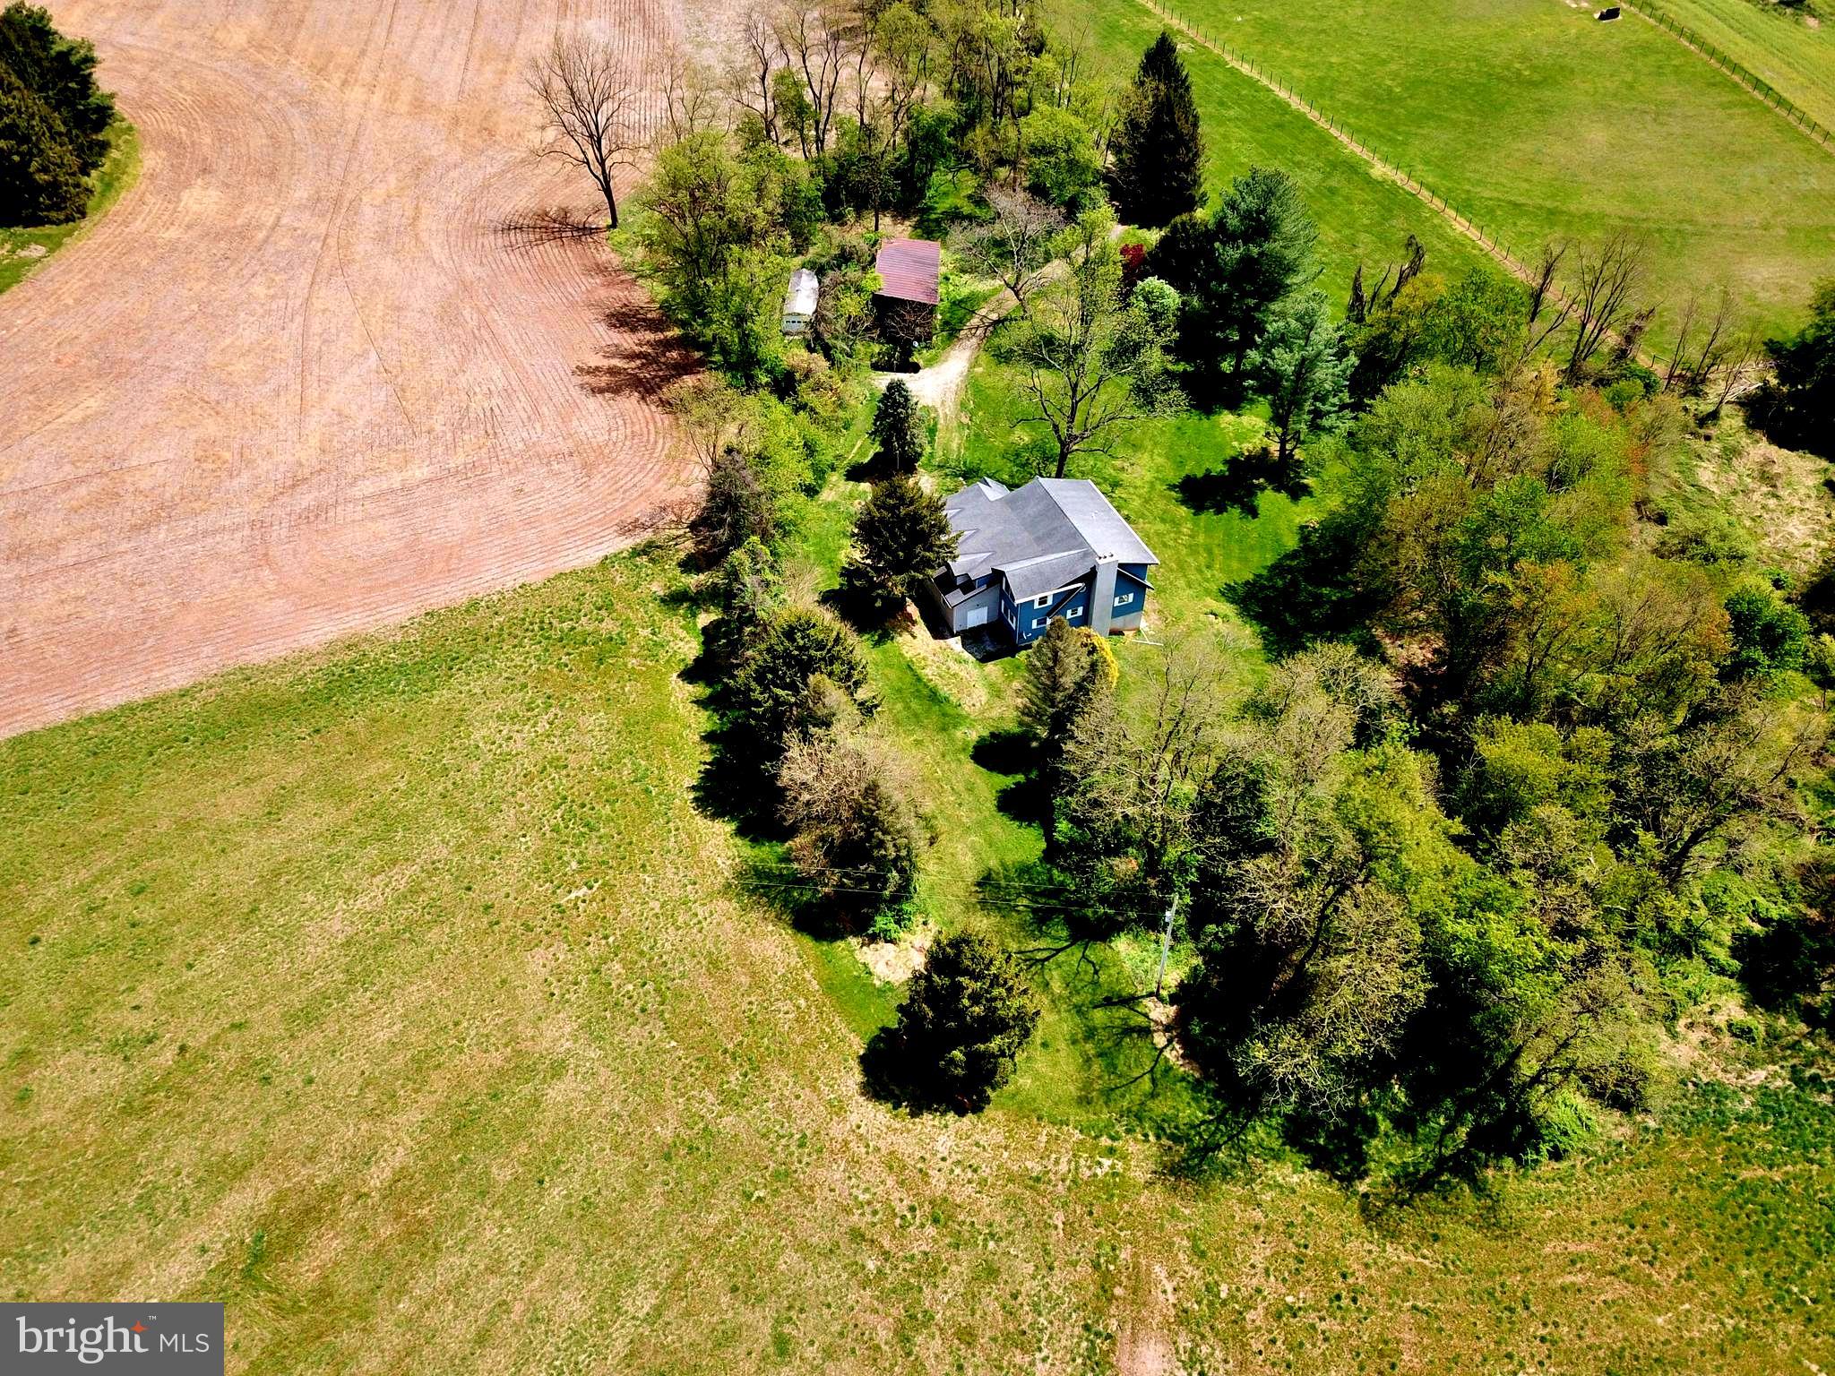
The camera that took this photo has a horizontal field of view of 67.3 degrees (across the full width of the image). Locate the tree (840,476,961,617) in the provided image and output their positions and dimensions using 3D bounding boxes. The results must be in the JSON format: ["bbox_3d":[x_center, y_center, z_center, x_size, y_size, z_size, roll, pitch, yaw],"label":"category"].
[{"bbox_3d":[-1.404,-13.839,124.233,9.800,12.790,9.800,0,43,0],"label":"tree"}]

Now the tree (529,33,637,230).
[{"bbox_3d":[-38.263,-65.219,162.951,12.500,22.730,12.500,0,43,0],"label":"tree"}]

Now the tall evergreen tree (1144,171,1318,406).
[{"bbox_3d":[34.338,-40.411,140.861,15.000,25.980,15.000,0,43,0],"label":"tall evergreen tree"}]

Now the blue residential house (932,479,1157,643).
[{"bbox_3d":[10.280,-12.413,127.462,18.900,9.700,16.500,-15,45,-16],"label":"blue residential house"}]

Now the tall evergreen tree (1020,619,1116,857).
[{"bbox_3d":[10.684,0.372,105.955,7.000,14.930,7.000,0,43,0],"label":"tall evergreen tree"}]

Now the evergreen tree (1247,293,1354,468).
[{"bbox_3d":[37.271,-28.587,132.134,10.000,20.580,10.000,0,43,0],"label":"evergreen tree"}]

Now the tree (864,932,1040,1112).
[{"bbox_3d":[2.842,19.061,85.151,9.200,12.970,9.200,0,43,0],"label":"tree"}]

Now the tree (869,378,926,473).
[{"bbox_3d":[-1.835,-26.130,137.532,5.600,10.630,5.600,0,43,0],"label":"tree"}]

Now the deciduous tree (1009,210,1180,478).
[{"bbox_3d":[14.271,-30.583,129.884,15.500,27.570,15.500,0,43,0],"label":"deciduous tree"}]

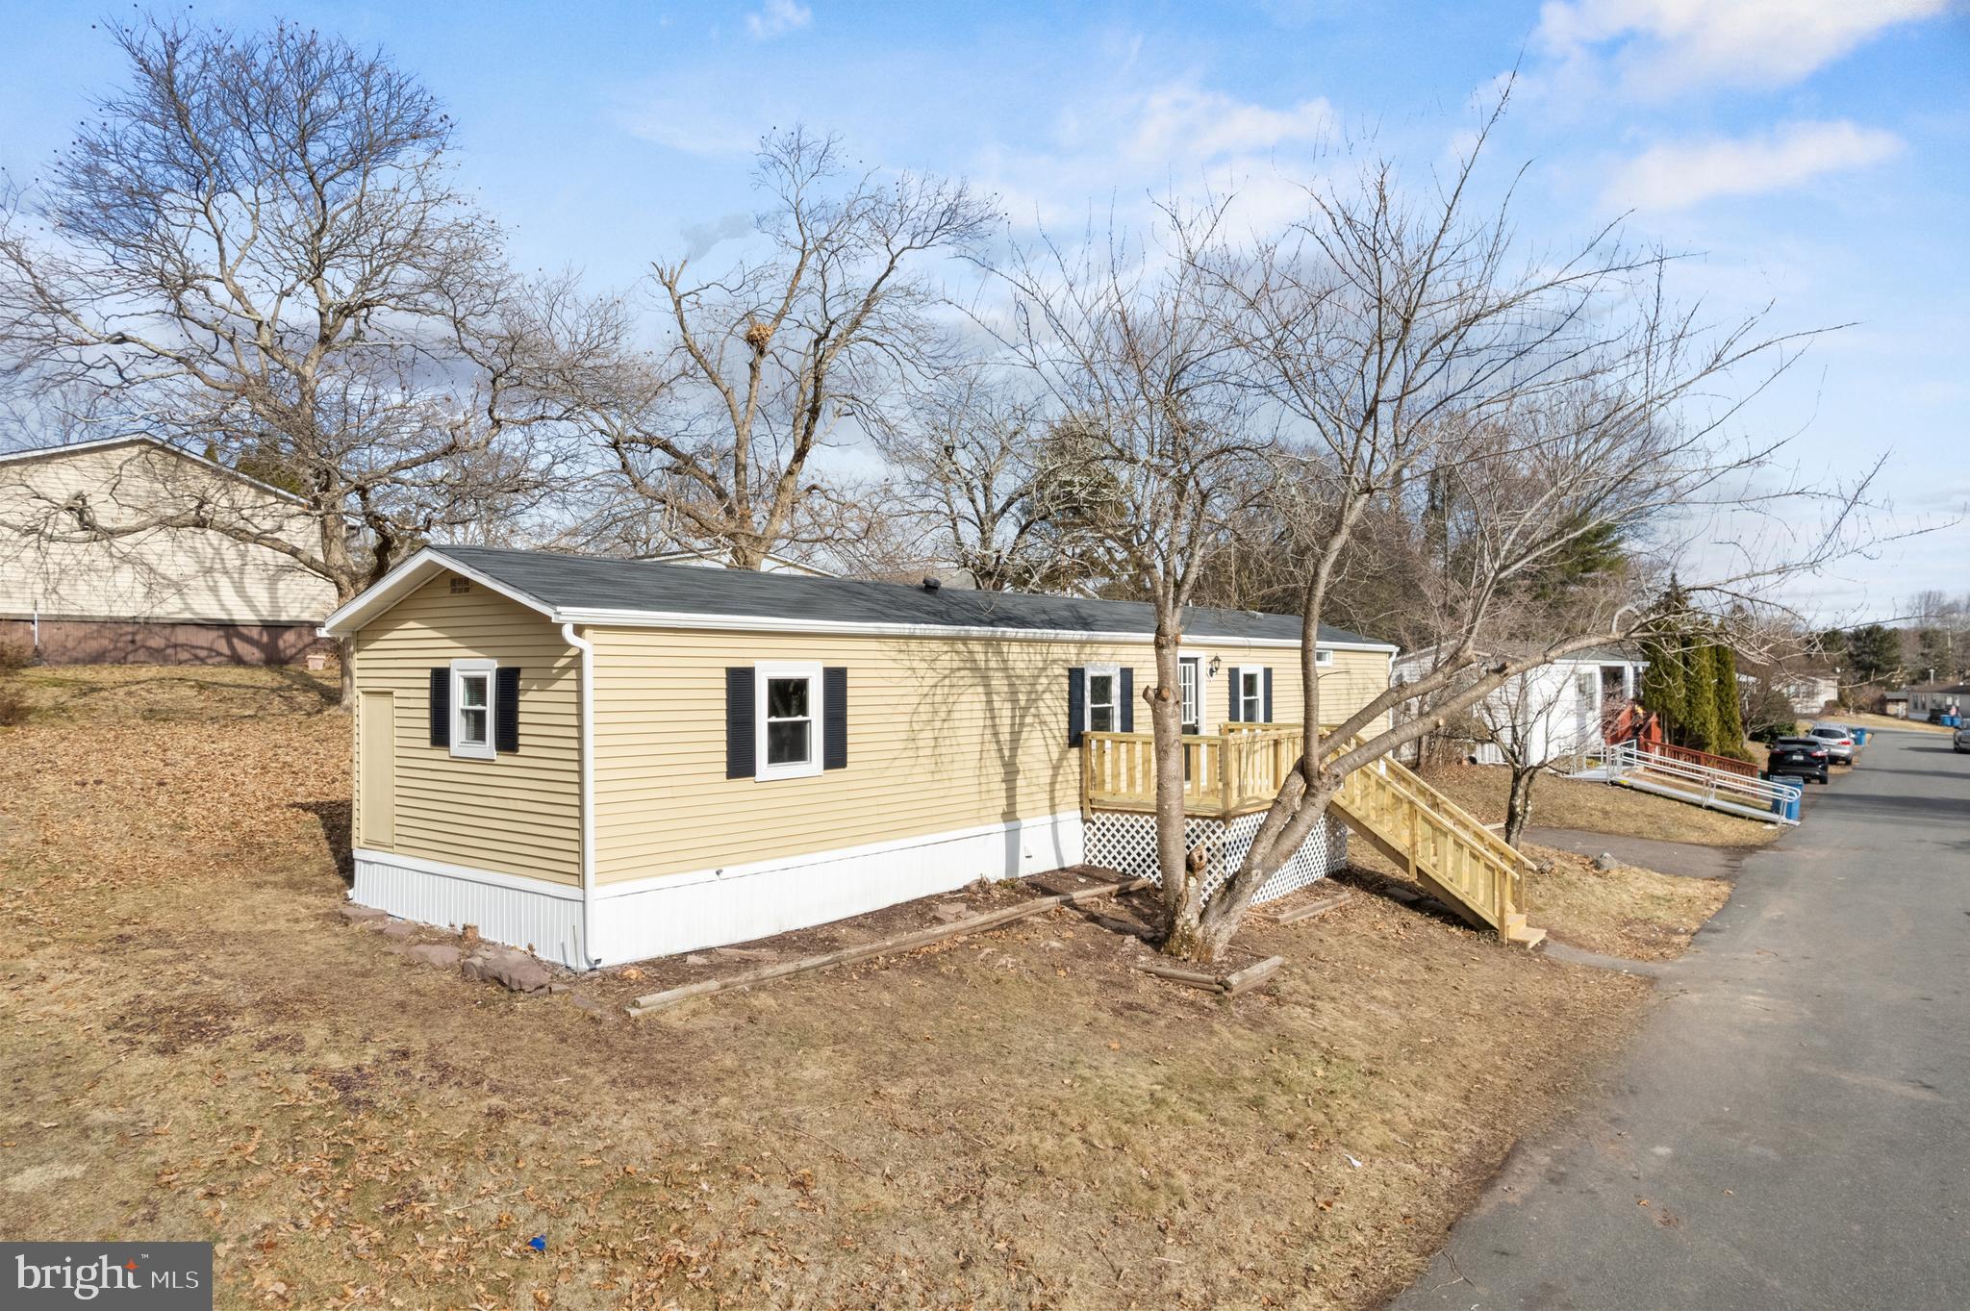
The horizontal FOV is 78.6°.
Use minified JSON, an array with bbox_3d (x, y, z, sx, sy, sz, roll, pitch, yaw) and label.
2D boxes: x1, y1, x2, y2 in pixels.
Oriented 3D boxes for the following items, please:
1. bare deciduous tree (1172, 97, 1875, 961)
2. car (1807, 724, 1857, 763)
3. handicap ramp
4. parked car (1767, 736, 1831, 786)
[{"bbox_3d":[4.574,-0.999,12.119,6.500,8.550,4.600,-1,-1,38],"label":"bare deciduous tree"},{"bbox_3d":[38.300,3.916,54.400,1.870,1.660,4.650,-1,-1,38],"label":"car"},{"bbox_3d":[18.880,3.428,32.472,5.300,2.000,1.800,-1,-1,38],"label":"handicap ramp"},{"bbox_3d":[29.950,3.757,44.200,1.850,1.680,4.600,-1,-1,38],"label":"parked car"}]

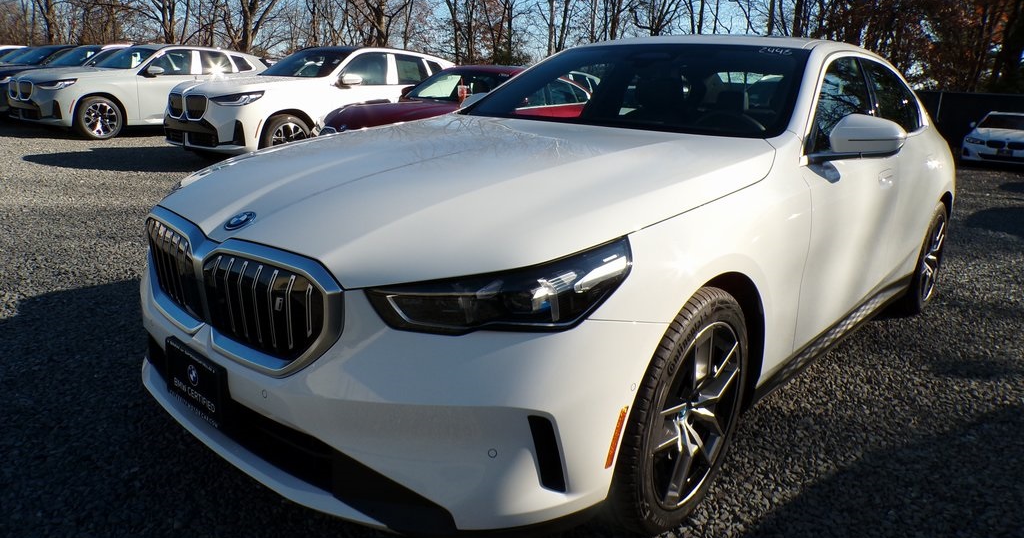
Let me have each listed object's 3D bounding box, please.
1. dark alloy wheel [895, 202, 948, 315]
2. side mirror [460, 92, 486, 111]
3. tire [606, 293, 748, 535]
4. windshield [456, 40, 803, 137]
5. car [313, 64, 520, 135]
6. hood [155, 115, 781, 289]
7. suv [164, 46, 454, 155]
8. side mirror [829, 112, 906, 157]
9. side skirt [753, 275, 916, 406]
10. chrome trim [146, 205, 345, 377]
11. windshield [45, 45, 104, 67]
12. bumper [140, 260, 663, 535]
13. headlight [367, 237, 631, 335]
[{"bbox_3d":[2.345,-0.086,4.168,0.260,0.700,0.700,15,18,39],"label":"dark alloy wheel"},{"bbox_3d":[-0.196,-0.837,3.644,0.260,0.160,0.170,15,18,39],"label":"side mirror"},{"bbox_3d":[0.421,0.375,1.999,0.245,0.700,0.700,15,18,39],"label":"tire"},{"bbox_3d":[0.475,-0.783,2.966,1.450,0.420,0.870,15,18,39],"label":"windshield"},{"bbox_3d":[-0.275,-1.909,9.271,1.850,1.450,4.760,15,18,38],"label":"car"},{"bbox_3d":[-0.195,-0.317,2.329,1.630,0.350,1.640,15,18,39],"label":"hood"},{"bbox_3d":[-2.455,-2.378,10.259,1.920,1.660,4.755,14,17,36],"label":"suv"},{"bbox_3d":[1.195,-0.448,2.401,0.240,0.155,0.200,15,18,39],"label":"side mirror"},{"bbox_3d":[1.406,0.252,3.008,0.120,0.180,2.100,15,18,39],"label":"side skirt"},{"bbox_3d":[-0.721,0.037,1.777,0.960,0.310,0.150,15,18,39],"label":"chrome trim"},{"bbox_3d":[-8.767,-4.240,14.166,1.480,0.470,0.750,14,18,37],"label":"windshield"},{"bbox_3d":[-0.585,0.192,1.992,1.870,0.570,0.650,15,18,39],"label":"bumper"},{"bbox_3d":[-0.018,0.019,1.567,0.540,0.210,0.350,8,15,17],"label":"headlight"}]

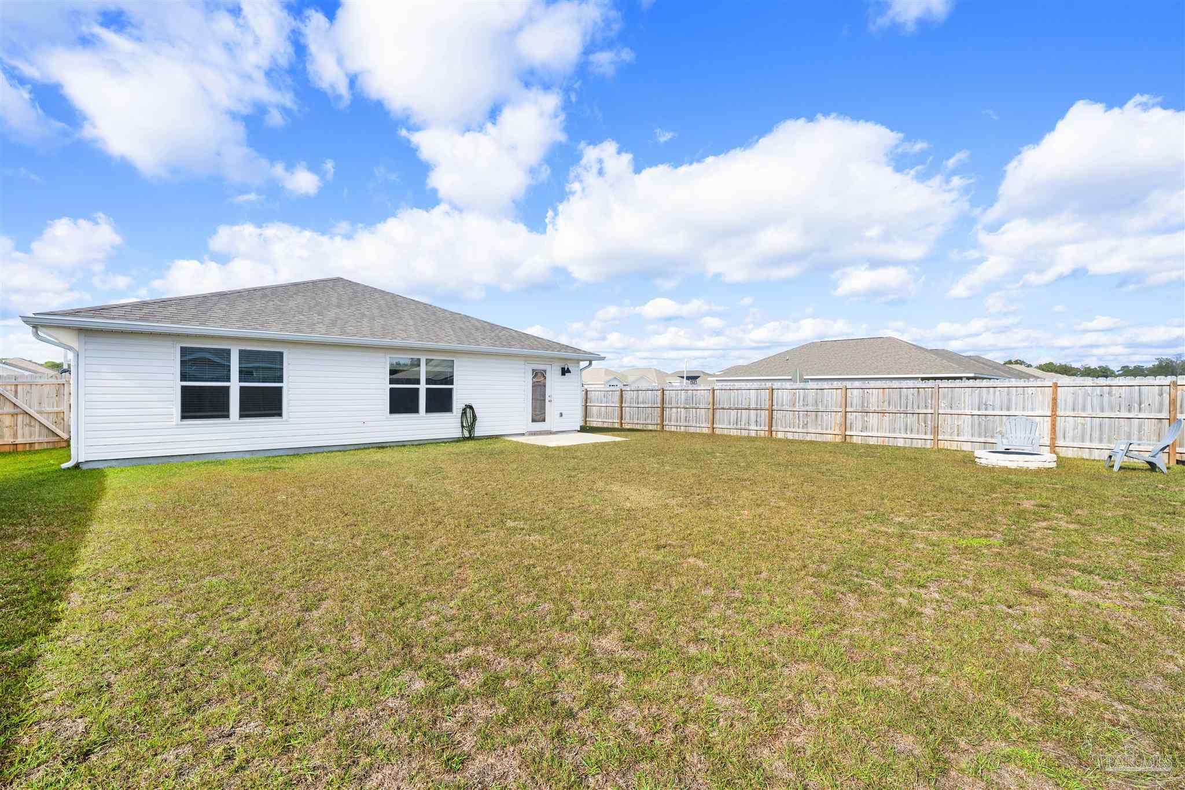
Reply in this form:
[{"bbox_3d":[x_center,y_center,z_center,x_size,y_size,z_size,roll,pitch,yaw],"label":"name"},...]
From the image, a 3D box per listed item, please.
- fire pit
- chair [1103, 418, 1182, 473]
[{"bbox_3d":[8.420,1.280,9.860,1.230,0.215,1.230,0,0,40],"label":"fire pit"},{"bbox_3d":[9.840,0.900,8.770,0.890,0.970,0.730,0,0,34],"label":"chair"}]

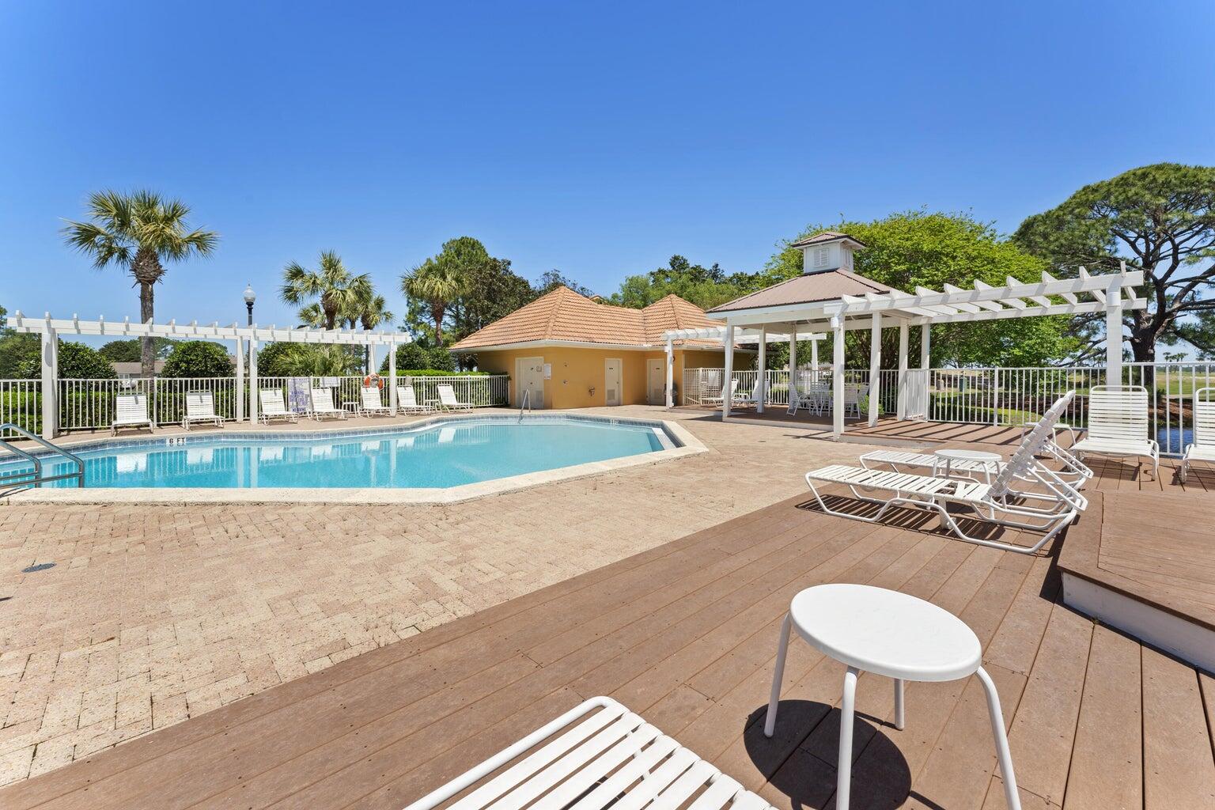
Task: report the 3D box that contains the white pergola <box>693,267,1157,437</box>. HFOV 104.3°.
[{"bbox_3d":[5.860,-0.810,9.720,4.200,2.750,7.000,-2,4,-41],"label":"white pergola"}]

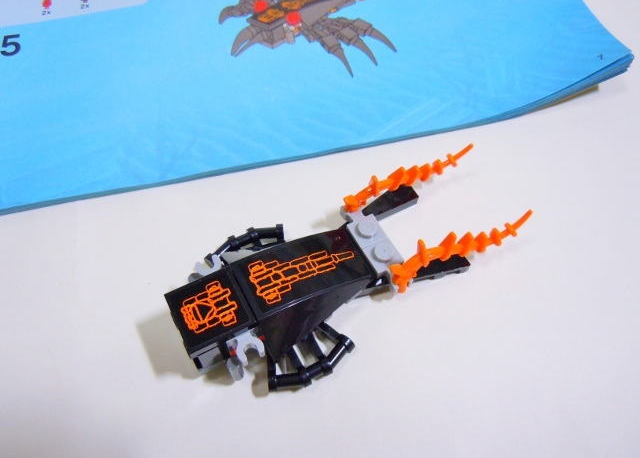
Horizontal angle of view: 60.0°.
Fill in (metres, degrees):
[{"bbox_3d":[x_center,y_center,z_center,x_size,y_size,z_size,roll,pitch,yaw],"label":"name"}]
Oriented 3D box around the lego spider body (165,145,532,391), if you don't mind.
[{"bbox_3d":[0.008,0.006,0.142,0.093,0.022,0.046,-24,65,-16],"label":"lego spider body"}]

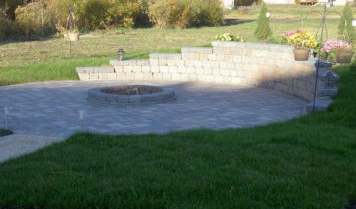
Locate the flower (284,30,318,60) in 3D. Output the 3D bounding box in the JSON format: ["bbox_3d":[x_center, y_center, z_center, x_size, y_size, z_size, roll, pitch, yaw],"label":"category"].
[{"bbox_3d":[2.029,-0.962,10.100,0.480,0.500,0.450,0,9,0],"label":"flower"}]

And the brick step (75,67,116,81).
[{"bbox_3d":[-1.695,-0.628,12.800,0.790,0.225,0.300,0,9,0],"label":"brick step"}]

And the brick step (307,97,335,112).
[{"bbox_3d":[2.013,-0.003,8.750,0.350,0.120,0.500,2,10,14],"label":"brick step"}]

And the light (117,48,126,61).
[{"bbox_3d":[-1.194,-1.045,13.000,0.160,0.270,0.160,0,9,0],"label":"light"}]

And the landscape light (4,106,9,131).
[{"bbox_3d":[-2.165,0.181,7.800,0.055,0.285,0.055,0,9,0],"label":"landscape light"}]

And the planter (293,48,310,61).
[{"bbox_3d":[2.006,-0.801,10.000,0.265,0.200,0.265,0,9,0],"label":"planter"}]

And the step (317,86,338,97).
[{"bbox_3d":[2.217,-0.188,9.150,0.310,0.130,0.420,2,10,14],"label":"step"}]

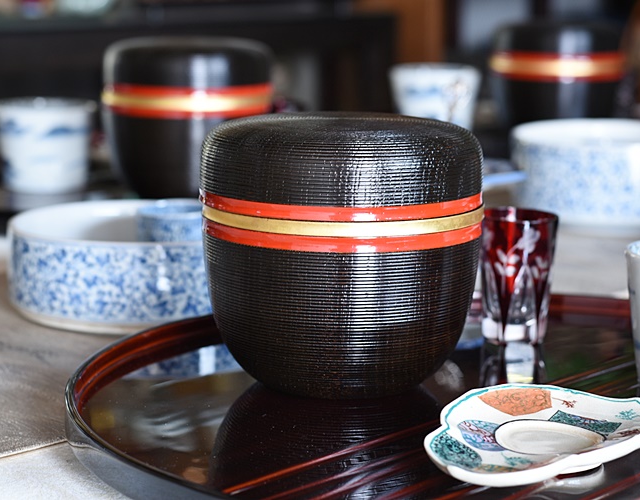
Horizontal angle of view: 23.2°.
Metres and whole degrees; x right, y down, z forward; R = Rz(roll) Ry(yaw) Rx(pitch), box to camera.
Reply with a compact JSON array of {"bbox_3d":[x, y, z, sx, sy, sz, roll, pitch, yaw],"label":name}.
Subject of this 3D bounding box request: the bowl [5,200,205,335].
[{"bbox_3d":[-0.099,0.007,0.895,0.154,0.051,0.154,0,11,0],"label":"bowl"}]

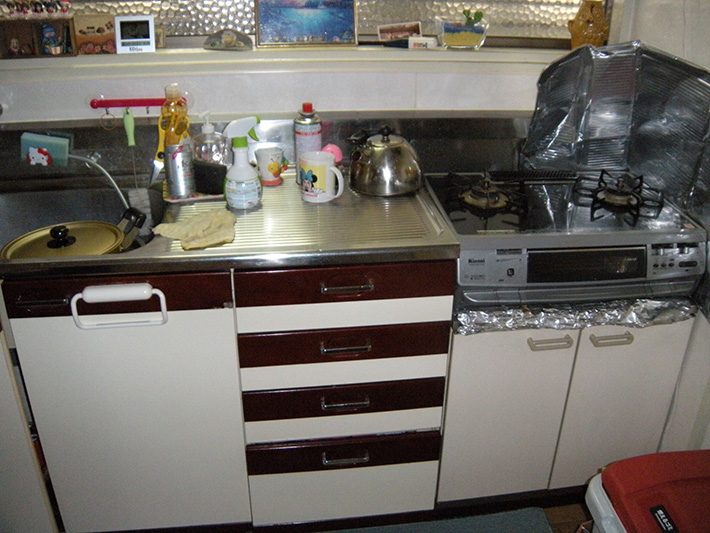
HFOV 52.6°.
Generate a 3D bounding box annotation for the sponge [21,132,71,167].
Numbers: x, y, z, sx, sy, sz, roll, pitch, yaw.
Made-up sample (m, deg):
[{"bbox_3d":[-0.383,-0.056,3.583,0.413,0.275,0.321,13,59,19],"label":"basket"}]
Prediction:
[{"bbox_3d":[-0.746,-0.282,1.734,0.101,0.060,0.033,6,28,-12],"label":"sponge"}]

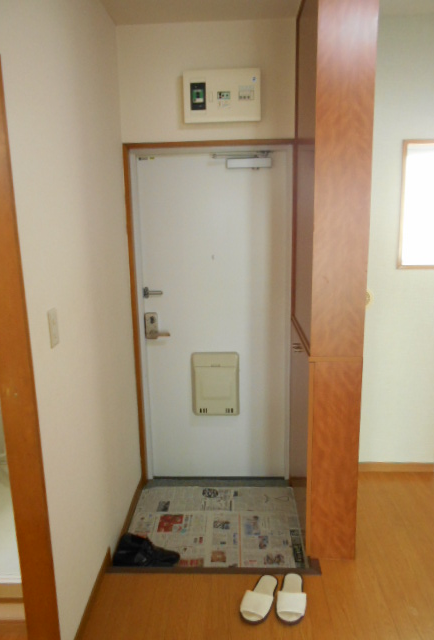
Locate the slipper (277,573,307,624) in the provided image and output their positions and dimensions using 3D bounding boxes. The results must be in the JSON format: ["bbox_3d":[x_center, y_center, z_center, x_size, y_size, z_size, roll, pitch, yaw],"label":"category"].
[{"bbox_3d":[0.296,1.092,1.915,0.103,0.060,0.255,1,12,11],"label":"slipper"}]

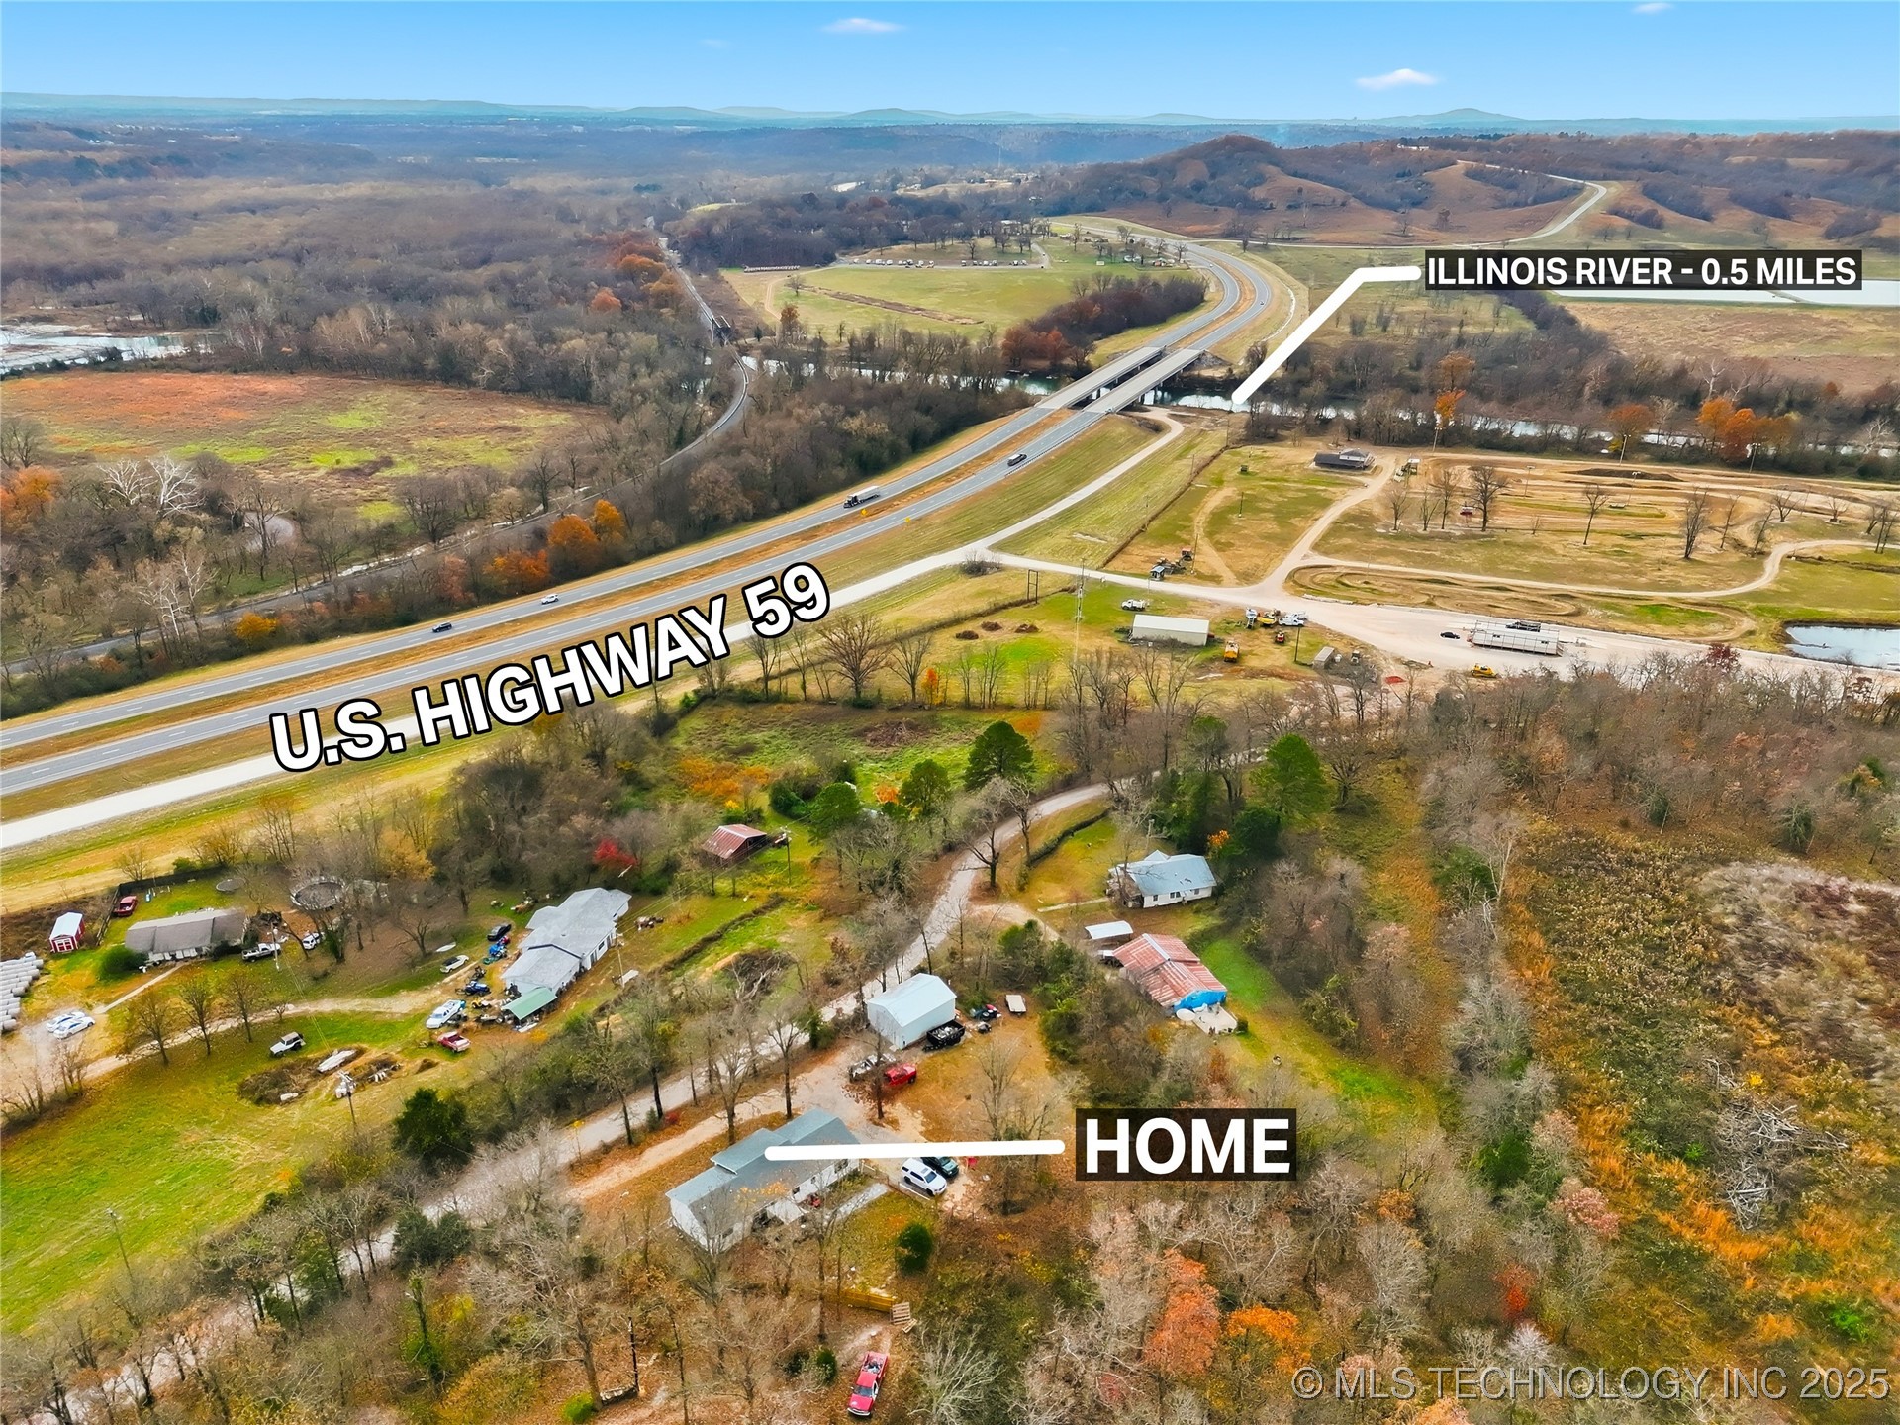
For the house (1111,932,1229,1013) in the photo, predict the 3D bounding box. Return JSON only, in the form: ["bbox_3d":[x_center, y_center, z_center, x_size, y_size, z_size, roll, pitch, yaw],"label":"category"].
[{"bbox_3d":[32.200,37.970,192.405,10.400,4.200,14.200,-10,26,-21],"label":"house"}]

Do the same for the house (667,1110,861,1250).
[{"bbox_3d":[-18.942,47.512,135.644,18.540,4.500,9.320,-20,32,-38],"label":"house"}]

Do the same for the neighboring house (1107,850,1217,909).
[{"bbox_3d":[35.507,26.733,217.973,13.500,4.600,11.000,-8,26,-17],"label":"neighboring house"}]

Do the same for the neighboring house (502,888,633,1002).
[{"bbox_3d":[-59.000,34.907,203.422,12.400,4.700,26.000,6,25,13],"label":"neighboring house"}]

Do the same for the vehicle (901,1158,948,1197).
[{"bbox_3d":[-2.897,53.935,152.627,5.300,1.900,2.040,18,30,34],"label":"vehicle"}]

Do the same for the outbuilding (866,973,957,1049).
[{"bbox_3d":[-5.278,40.854,182.634,9.790,5.000,7.270,-21,32,-39],"label":"outbuilding"}]

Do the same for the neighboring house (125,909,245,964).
[{"bbox_3d":[-118.010,34.454,204.787,15.900,4.400,9.300,-8,25,-16],"label":"neighboring house"}]

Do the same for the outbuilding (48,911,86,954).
[{"bbox_3d":[-138.050,34.483,206.483,3.200,2.950,6.100,-10,26,-20],"label":"outbuilding"}]

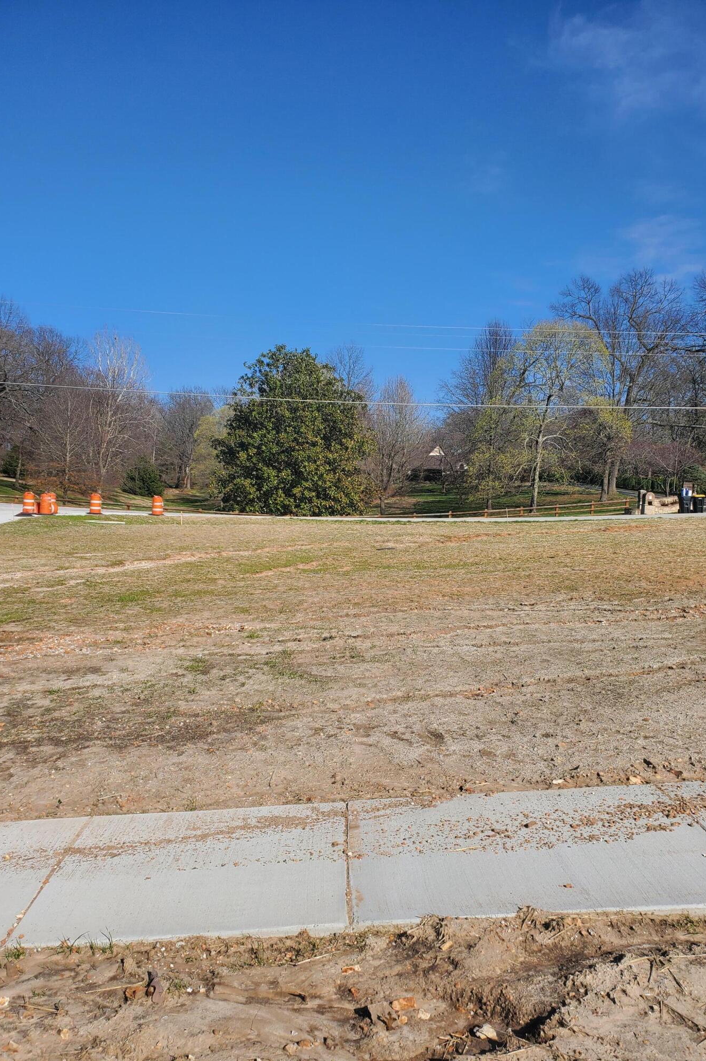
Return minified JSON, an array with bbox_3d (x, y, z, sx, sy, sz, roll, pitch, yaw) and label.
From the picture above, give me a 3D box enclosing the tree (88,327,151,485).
[{"bbox_3d":[-25.181,-13.060,86.000,7.156,17.264,7.156,0,3,0],"label":"tree"}]

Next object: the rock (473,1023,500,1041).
[{"bbox_3d":[0.414,1.561,2.480,0.080,0.038,0.055,0,3,0],"label":"rock"}]

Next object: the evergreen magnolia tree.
[{"bbox_3d":[-4.344,-7.239,58.000,11.523,12.367,11.000,0,3,0],"label":"evergreen magnolia tree"}]

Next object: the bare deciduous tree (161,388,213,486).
[{"bbox_3d":[-21.635,-12.062,104.000,7.031,13.197,7.031,0,3,0],"label":"bare deciduous tree"}]

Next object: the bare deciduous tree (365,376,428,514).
[{"bbox_3d":[3.156,-6.328,59.500,5.013,10.428,5.013,0,3,0],"label":"bare deciduous tree"}]

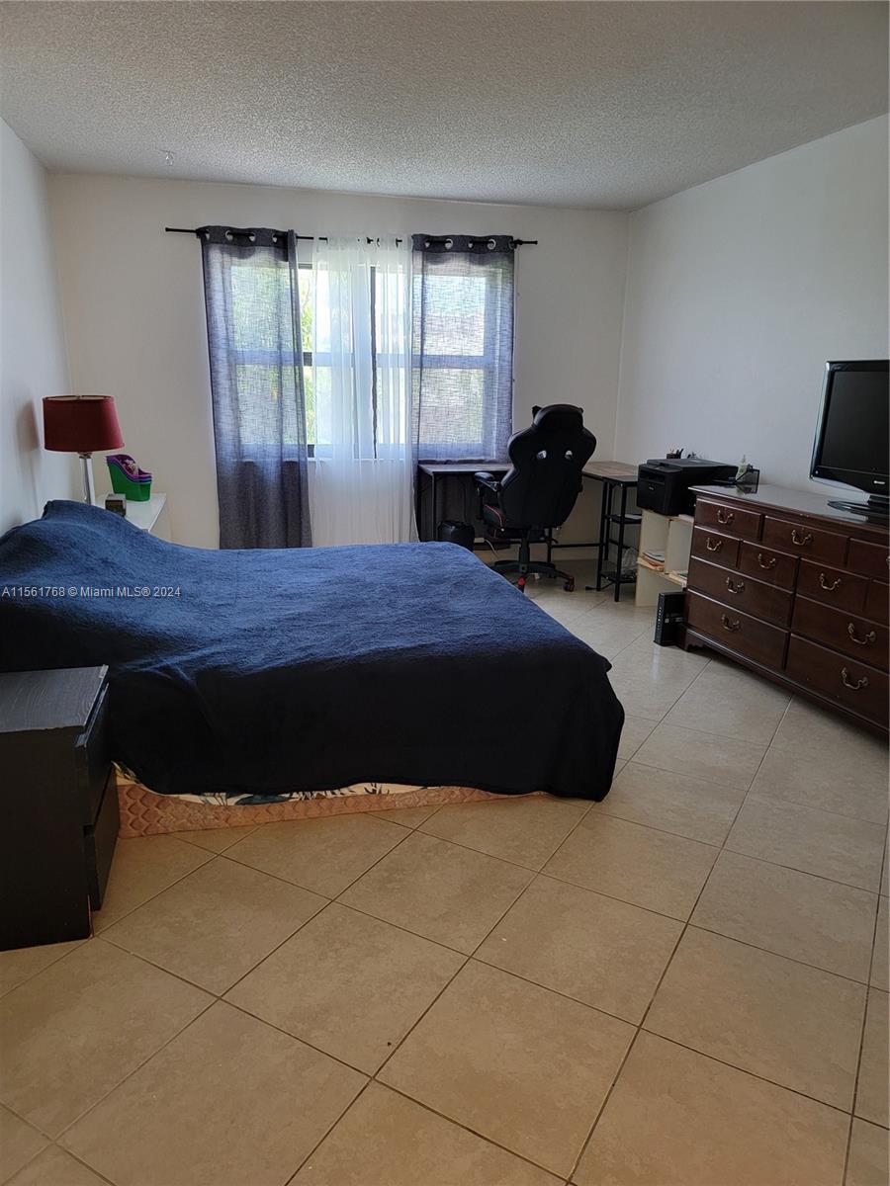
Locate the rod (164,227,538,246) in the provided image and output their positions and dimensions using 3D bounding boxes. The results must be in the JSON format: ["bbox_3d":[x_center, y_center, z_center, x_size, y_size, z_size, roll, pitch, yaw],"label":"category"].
[{"bbox_3d":[-0.531,-2.257,5.223,2.340,0.050,0.080,-3,15,-12],"label":"rod"}]

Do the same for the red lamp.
[{"bbox_3d":[-1.844,-0.714,4.207,0.390,0.570,0.390,-2,15,-14],"label":"red lamp"}]

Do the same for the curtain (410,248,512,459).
[{"bbox_3d":[0.111,-1.296,5.628,0.700,2.080,0.110,-2,15,-12],"label":"curtain"}]

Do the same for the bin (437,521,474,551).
[{"bbox_3d":[0.079,-0.283,5.590,0.250,0.340,0.250,-2,15,-14],"label":"bin"}]

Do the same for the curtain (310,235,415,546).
[{"bbox_3d":[-0.547,-1.240,5.506,0.720,2.090,0.090,-2,15,-12],"label":"curtain"}]

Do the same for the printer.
[{"bbox_3d":[1.395,-0.617,4.782,0.385,0.290,0.405,-2,15,-14],"label":"printer"}]

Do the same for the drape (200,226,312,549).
[{"bbox_3d":[-1.209,-1.218,5.353,0.620,2.090,0.110,-2,15,-12],"label":"drape"}]

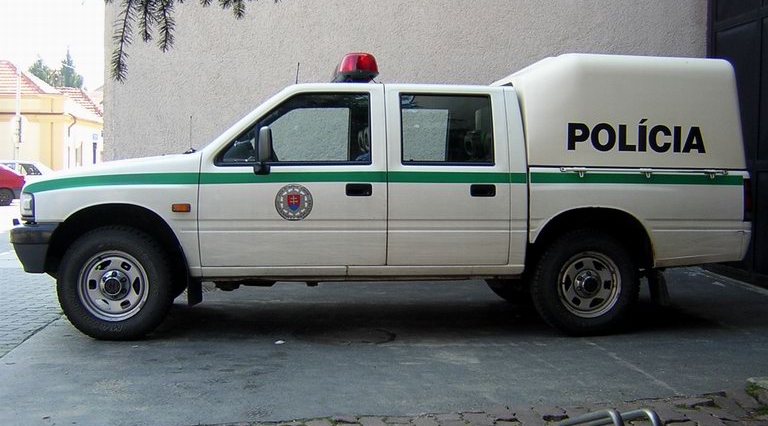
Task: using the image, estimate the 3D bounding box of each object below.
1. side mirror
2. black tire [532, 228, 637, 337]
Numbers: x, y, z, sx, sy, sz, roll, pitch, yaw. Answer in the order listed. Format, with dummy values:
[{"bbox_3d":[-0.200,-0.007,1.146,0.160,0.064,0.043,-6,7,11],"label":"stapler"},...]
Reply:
[{"bbox_3d":[-0.744,-0.378,4.890,0.110,0.295,0.210,0,3,-5],"label":"side mirror"},{"bbox_3d":[1.332,0.457,5.310,0.705,0.700,0.220,0,3,-5],"label":"black tire"}]

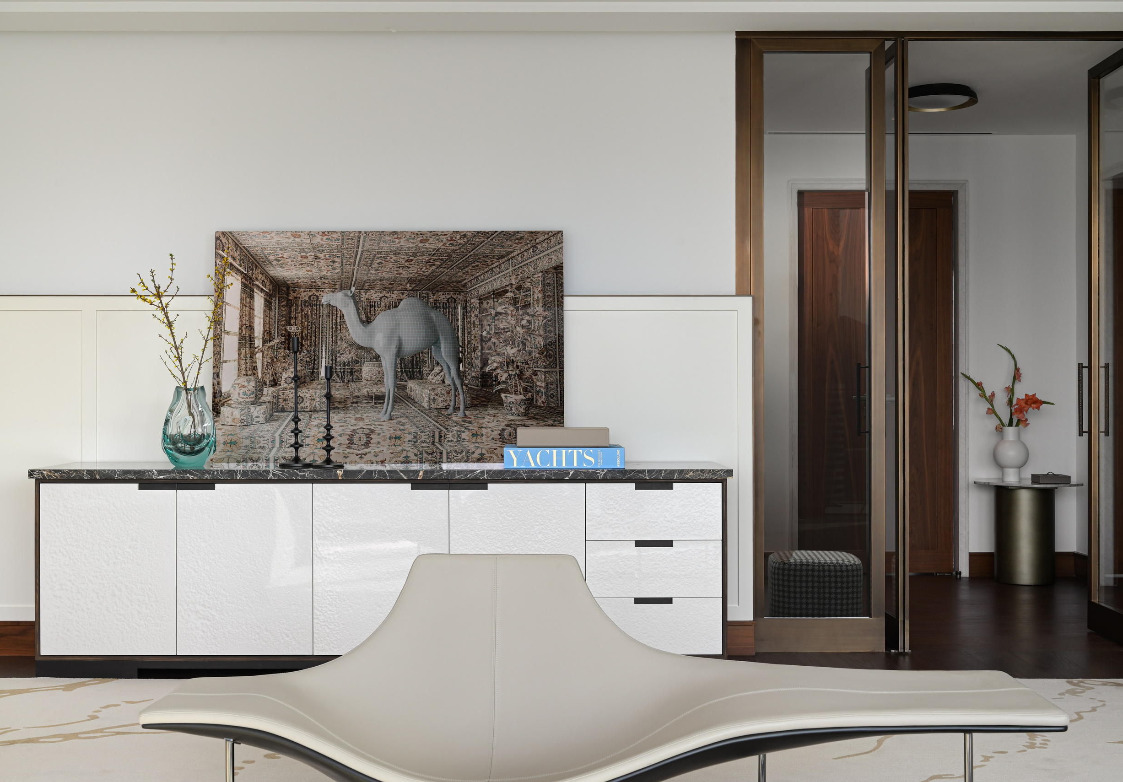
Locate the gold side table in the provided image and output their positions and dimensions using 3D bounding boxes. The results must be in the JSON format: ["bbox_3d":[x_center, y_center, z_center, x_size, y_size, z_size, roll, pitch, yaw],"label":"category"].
[{"bbox_3d":[2.610,0.797,7.300,0.585,0.566,0.585,0,0,0],"label":"gold side table"}]

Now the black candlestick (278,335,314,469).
[{"bbox_3d":[-1.008,0.040,4.945,0.133,0.503,0.133,0,0,0],"label":"black candlestick"}]

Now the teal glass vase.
[{"bbox_3d":[-1.439,0.136,5.030,0.208,0.312,0.180,0,0,0],"label":"teal glass vase"}]

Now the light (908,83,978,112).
[{"bbox_3d":[1.857,-1.456,6.460,0.400,0.062,0.400,0,0,0],"label":"light"}]

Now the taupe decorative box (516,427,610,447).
[{"bbox_3d":[0.006,0.169,4.775,0.331,0.065,0.240,0,0,-1],"label":"taupe decorative box"}]

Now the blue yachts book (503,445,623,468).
[{"bbox_3d":[0.008,0.239,4.780,0.428,0.077,0.345,0,0,-1],"label":"blue yachts book"}]

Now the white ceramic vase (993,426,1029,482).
[{"bbox_3d":[2.448,0.344,7.080,0.195,0.297,0.195,0,0,0],"label":"white ceramic vase"}]

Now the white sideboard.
[{"bbox_3d":[-0.672,0.700,5.090,2.580,0.745,0.470,0,0,0],"label":"white sideboard"}]

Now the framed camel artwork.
[{"bbox_3d":[-0.665,-0.171,5.025,1.348,0.900,0.035,0,-5,0],"label":"framed camel artwork"}]

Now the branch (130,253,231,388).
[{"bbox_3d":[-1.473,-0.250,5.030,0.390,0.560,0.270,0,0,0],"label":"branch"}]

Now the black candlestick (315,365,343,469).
[{"bbox_3d":[-0.838,0.092,4.690,0.110,0.370,0.110,0,0,0],"label":"black candlestick"}]

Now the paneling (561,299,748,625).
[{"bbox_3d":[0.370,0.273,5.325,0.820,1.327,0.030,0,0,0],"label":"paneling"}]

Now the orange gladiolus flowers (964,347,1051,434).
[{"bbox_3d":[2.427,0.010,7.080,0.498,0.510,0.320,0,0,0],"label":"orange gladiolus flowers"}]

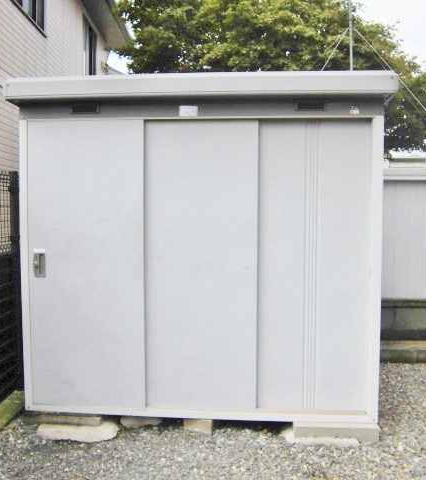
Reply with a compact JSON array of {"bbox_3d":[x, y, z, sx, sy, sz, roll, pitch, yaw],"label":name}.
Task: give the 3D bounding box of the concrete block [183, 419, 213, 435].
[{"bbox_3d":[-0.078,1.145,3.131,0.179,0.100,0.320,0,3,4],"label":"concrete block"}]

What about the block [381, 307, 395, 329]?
[{"bbox_3d":[1.518,0.738,4.602,0.390,0.190,0.120,0,3,2],"label":"block"}]

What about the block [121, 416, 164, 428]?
[{"bbox_3d":[-0.460,1.152,3.193,0.280,0.100,0.200,0,3,4],"label":"block"}]

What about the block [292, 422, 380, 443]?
[{"bbox_3d":[0.708,1.097,2.825,0.468,0.075,0.210,0,3,5],"label":"block"}]

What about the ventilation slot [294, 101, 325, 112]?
[{"bbox_3d":[0.579,-0.788,2.853,0.174,0.055,0.025,0,3,4],"label":"ventilation slot"}]

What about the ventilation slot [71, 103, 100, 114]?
[{"bbox_3d":[-0.778,-0.804,2.953,0.175,0.061,0.025,0,3,4],"label":"ventilation slot"}]

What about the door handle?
[{"bbox_3d":[-1.099,0.147,3.046,0.077,0.178,0.030,0,3,4],"label":"door handle"}]

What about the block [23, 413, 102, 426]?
[{"bbox_3d":[-0.892,1.083,2.985,0.474,0.070,0.210,0,3,5],"label":"block"}]

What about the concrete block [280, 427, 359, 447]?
[{"bbox_3d":[0.598,1.100,2.772,0.433,0.055,0.240,0,3,5],"label":"concrete block"}]

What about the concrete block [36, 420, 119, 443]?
[{"bbox_3d":[-0.819,1.170,3.052,0.490,0.080,0.270,0,3,4],"label":"concrete block"}]

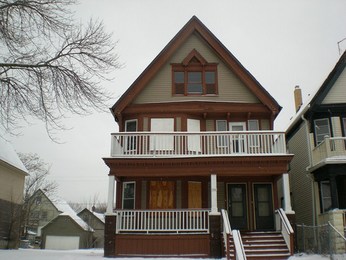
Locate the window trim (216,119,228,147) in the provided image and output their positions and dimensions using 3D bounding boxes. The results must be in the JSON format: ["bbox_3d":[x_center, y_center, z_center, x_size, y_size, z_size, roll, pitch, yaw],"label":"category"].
[{"bbox_3d":[2.517,0.194,19.149,0.560,1.420,0.120,-1,-15,2],"label":"window trim"}]

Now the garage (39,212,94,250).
[{"bbox_3d":[-14.862,14.707,54.509,6.400,4.600,6.400,-1,-15,2],"label":"garage"}]

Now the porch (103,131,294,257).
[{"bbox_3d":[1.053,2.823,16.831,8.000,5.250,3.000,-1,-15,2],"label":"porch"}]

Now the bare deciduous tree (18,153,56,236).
[{"bbox_3d":[-17.435,9.560,50.815,6.000,12.600,6.000,-1,-15,2],"label":"bare deciduous tree"}]

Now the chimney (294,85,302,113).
[{"bbox_3d":[8.156,-1.947,24.777,0.500,1.900,0.500,-1,-15,2],"label":"chimney"}]

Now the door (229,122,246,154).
[{"bbox_3d":[3.269,0.579,19.021,0.870,2.000,0.100,-1,-15,2],"label":"door"}]

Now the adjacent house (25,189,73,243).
[{"bbox_3d":[-23.452,17.011,72.812,8.400,10.200,12.500,-1,-15,2],"label":"adjacent house"}]

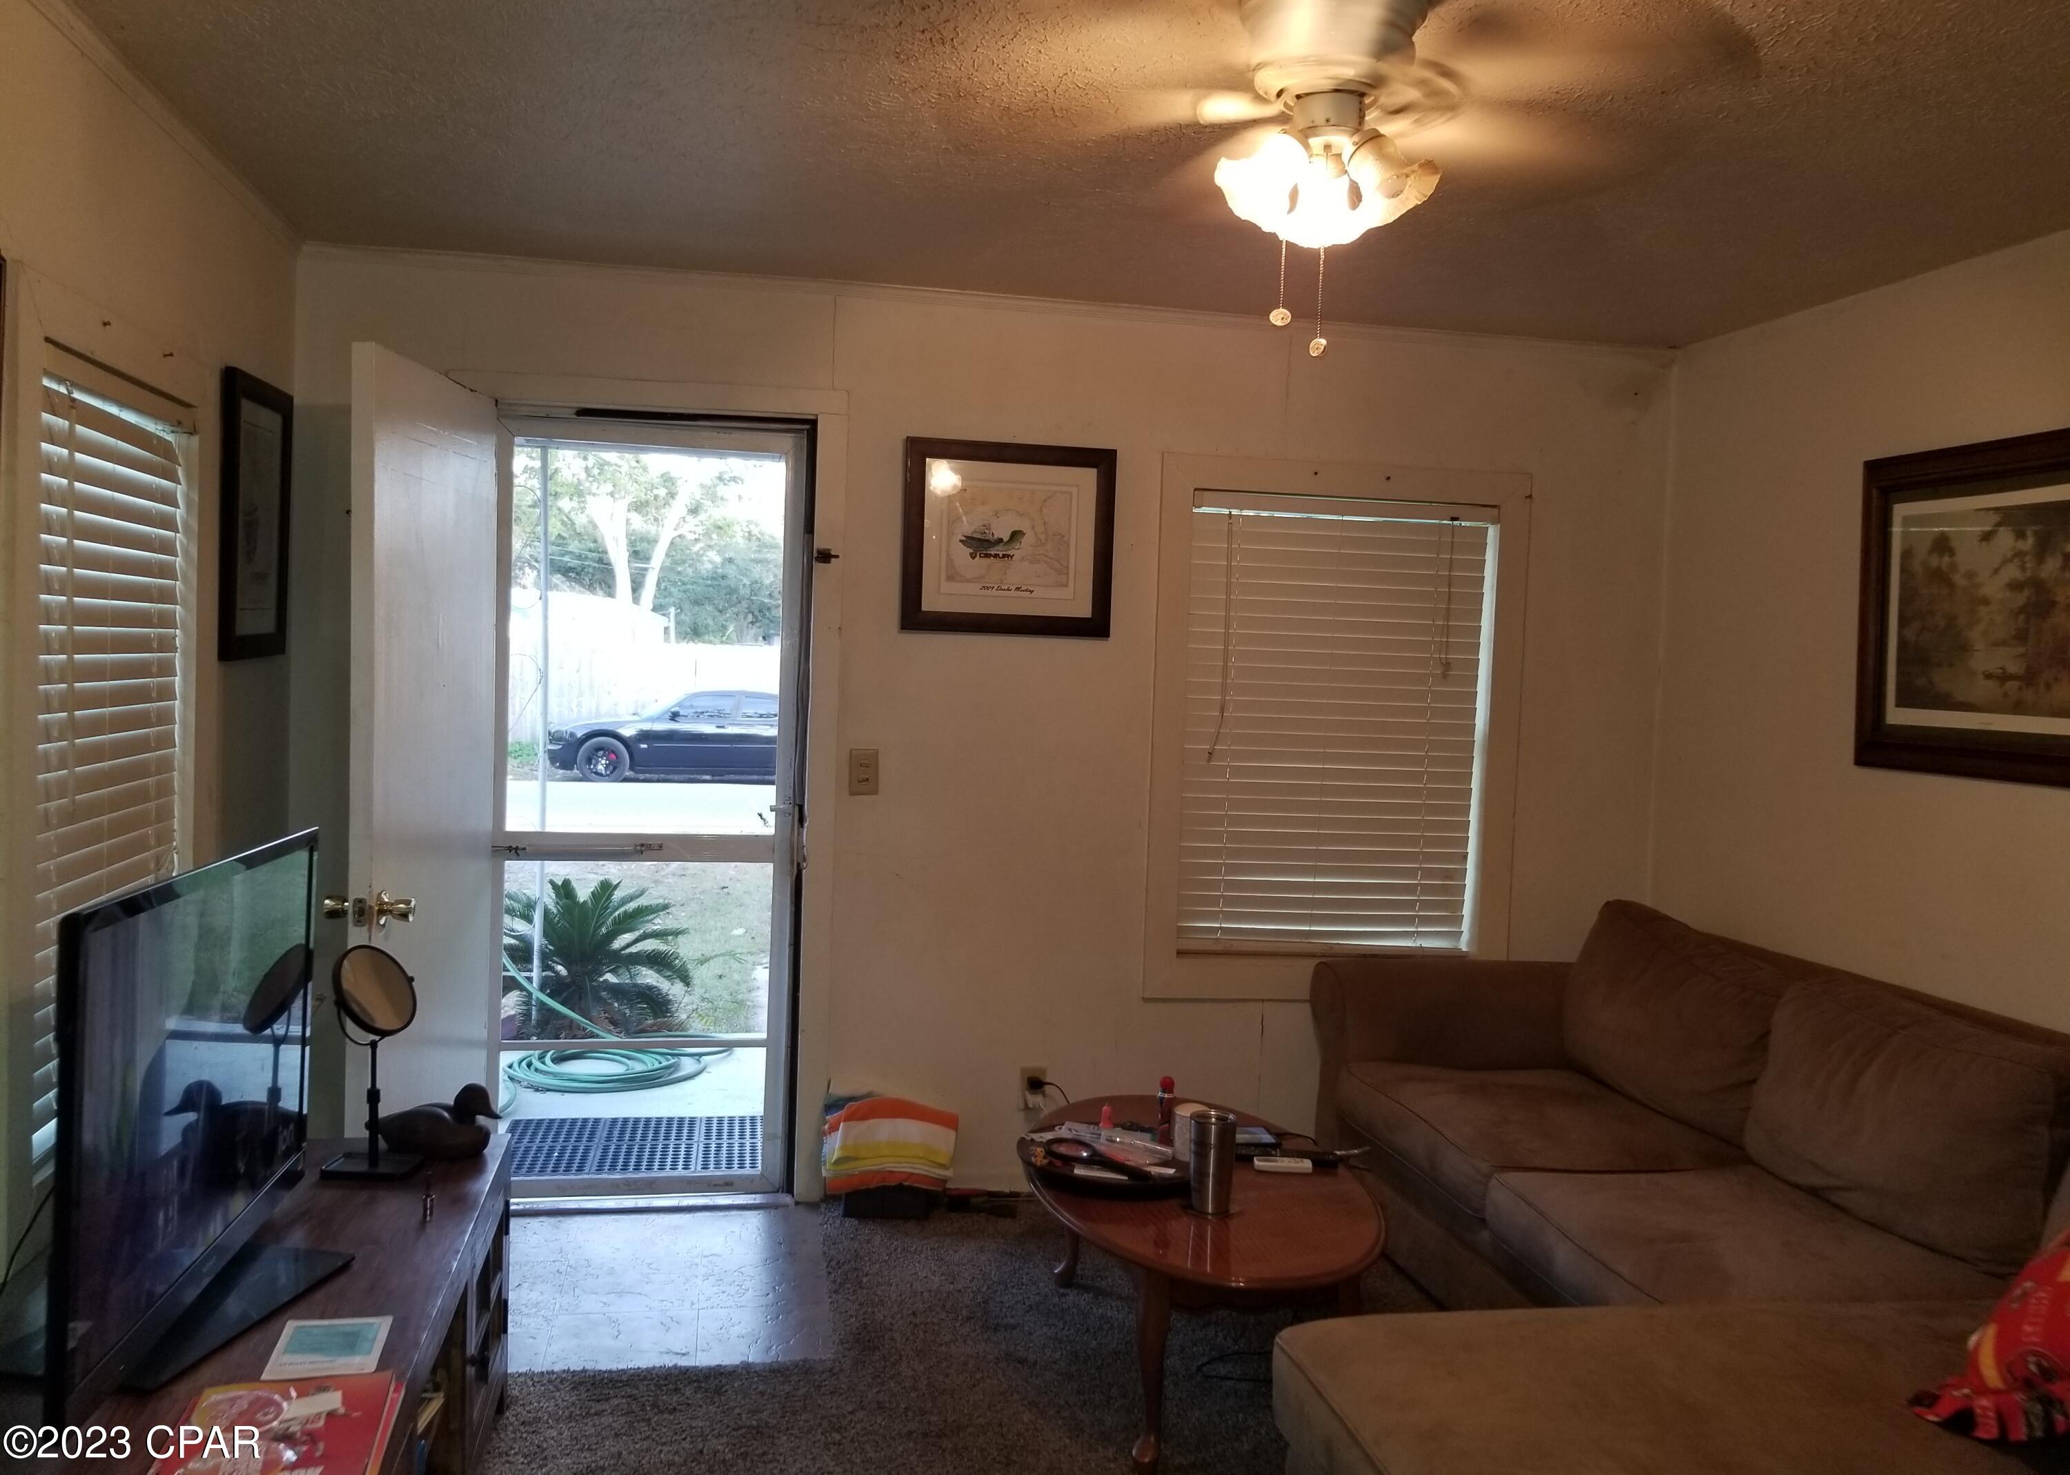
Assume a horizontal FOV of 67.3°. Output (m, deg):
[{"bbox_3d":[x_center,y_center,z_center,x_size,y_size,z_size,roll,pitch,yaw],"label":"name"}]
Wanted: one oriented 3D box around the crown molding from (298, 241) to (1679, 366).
[{"bbox_3d":[0.054,-1.120,4.063,3.660,0.050,0.035,1,3,-12],"label":"crown molding"}]

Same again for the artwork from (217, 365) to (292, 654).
[{"bbox_3d":[-1.669,-0.461,3.330,0.030,0.580,0.485,1,3,-12],"label":"artwork"}]

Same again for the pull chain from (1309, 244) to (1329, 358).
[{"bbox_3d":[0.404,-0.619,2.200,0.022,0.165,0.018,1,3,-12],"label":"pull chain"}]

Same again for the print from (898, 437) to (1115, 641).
[{"bbox_3d":[-0.064,-0.518,4.069,0.556,0.495,0.030,1,3,-12],"label":"print"}]

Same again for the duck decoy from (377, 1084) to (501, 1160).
[{"bbox_3d":[-1.071,0.679,2.770,0.245,0.122,0.100,1,3,-16],"label":"duck decoy"}]

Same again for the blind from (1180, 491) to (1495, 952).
[{"bbox_3d":[0.846,-0.027,4.338,0.890,1.260,0.050,1,3,-12],"label":"blind"}]

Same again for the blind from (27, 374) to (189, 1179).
[{"bbox_3d":[-1.583,0.017,2.667,0.050,1.210,0.710,1,3,-12],"label":"blind"}]

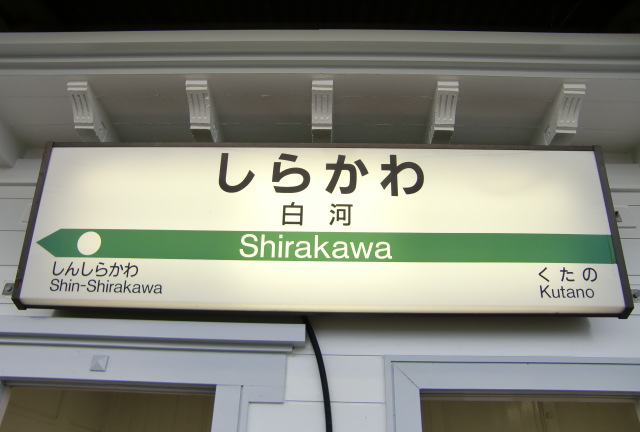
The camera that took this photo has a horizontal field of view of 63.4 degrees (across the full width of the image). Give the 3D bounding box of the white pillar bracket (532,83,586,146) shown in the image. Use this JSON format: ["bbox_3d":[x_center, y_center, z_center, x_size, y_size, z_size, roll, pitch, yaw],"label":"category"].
[{"bbox_3d":[0.921,-0.319,2.002,0.077,0.132,0.383,1,-29,2],"label":"white pillar bracket"}]

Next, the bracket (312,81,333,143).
[{"bbox_3d":[0.013,-0.340,2.015,0.077,0.132,0.383,1,-29,2],"label":"bracket"}]

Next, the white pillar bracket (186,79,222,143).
[{"bbox_3d":[-0.450,-0.344,2.034,0.077,0.132,0.383,1,-29,2],"label":"white pillar bracket"}]

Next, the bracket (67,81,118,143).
[{"bbox_3d":[-0.897,-0.345,2.057,0.077,0.132,0.383,1,-29,2],"label":"bracket"}]

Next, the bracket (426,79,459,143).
[{"bbox_3d":[0.466,-0.333,2.003,0.077,0.132,0.383,1,-29,2],"label":"bracket"}]

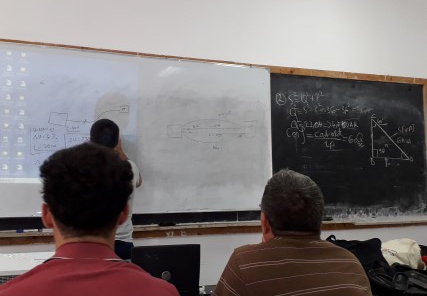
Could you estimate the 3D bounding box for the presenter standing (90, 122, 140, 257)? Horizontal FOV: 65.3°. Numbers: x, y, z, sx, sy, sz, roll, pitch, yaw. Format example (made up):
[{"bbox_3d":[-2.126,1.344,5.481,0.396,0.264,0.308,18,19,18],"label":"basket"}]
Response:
[{"bbox_3d":[-0.680,0.650,2.120,0.500,1.690,0.420,0,-4,-10],"label":"presenter standing"}]

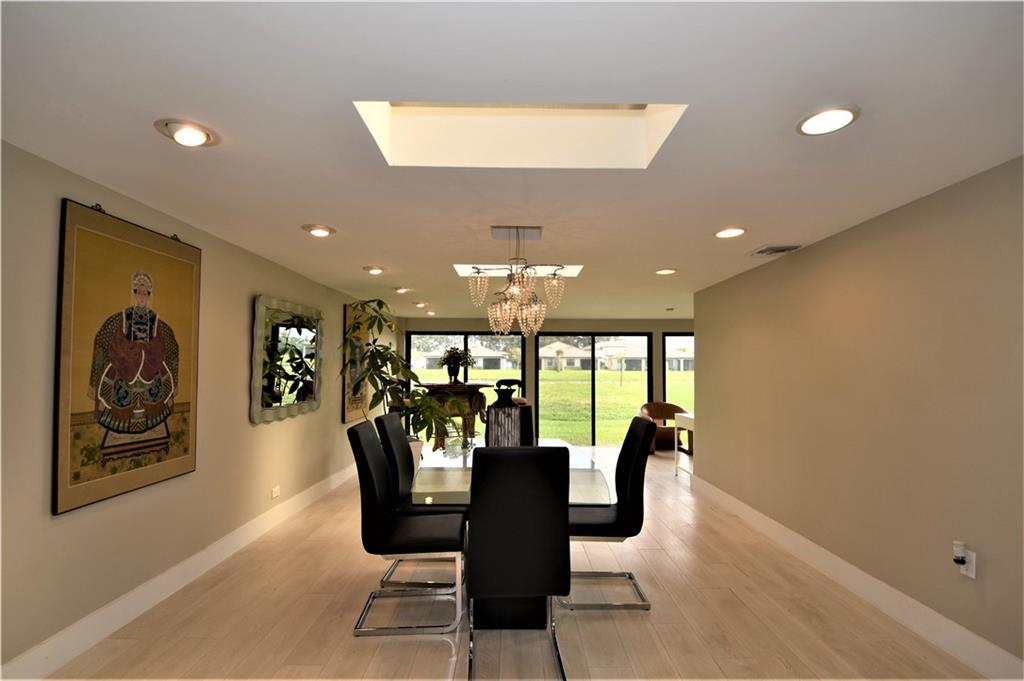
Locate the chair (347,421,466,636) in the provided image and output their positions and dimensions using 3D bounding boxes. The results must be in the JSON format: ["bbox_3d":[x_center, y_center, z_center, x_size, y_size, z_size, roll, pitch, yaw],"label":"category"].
[{"bbox_3d":[-0.550,1.014,2.421,0.610,1.060,0.430,1,-3,-4],"label":"chair"}]

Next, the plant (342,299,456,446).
[{"bbox_3d":[-1.230,0.622,4.770,1.180,2.143,1.050,0,-3,1],"label":"plant"}]

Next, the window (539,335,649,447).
[{"bbox_3d":[1.531,0.898,7.880,2.150,2.110,0.100,0,-4,0],"label":"window"}]

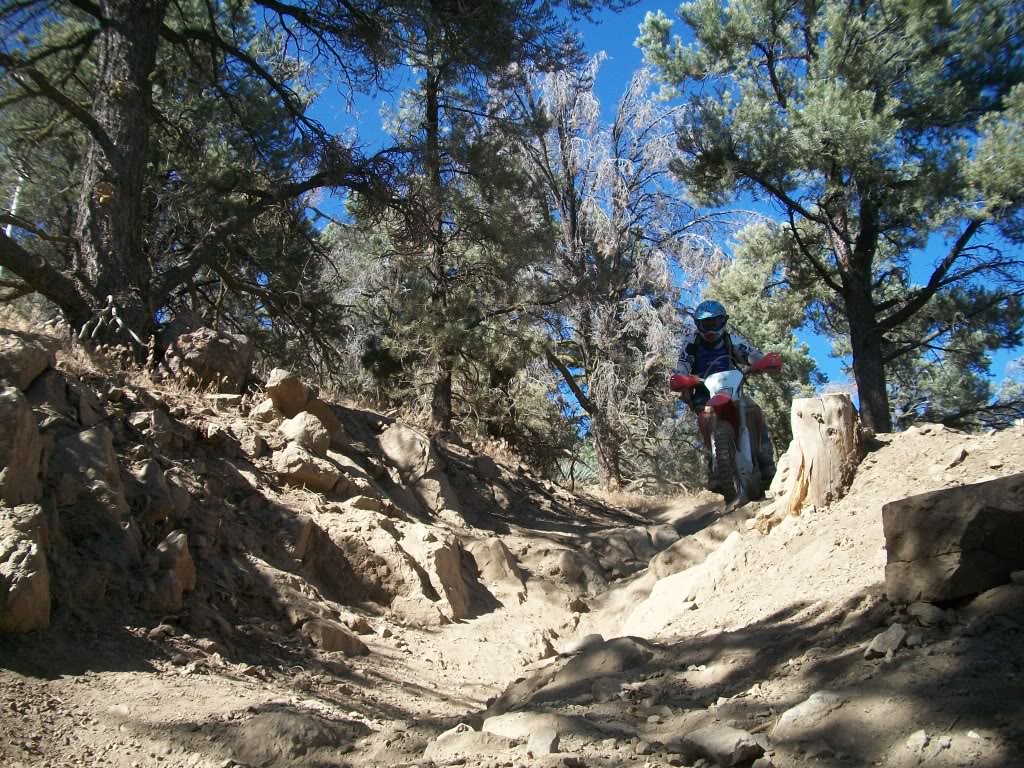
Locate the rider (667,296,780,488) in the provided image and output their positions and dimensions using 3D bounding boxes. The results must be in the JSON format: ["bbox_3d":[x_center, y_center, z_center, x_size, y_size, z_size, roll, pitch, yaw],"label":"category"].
[{"bbox_3d":[1.571,0.092,7.000,0.780,1.360,0.800,-4,-9,24],"label":"rider"}]

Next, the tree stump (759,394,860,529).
[{"bbox_3d":[1.939,0.510,6.150,0.620,0.840,0.520,-3,-8,18],"label":"tree stump"}]

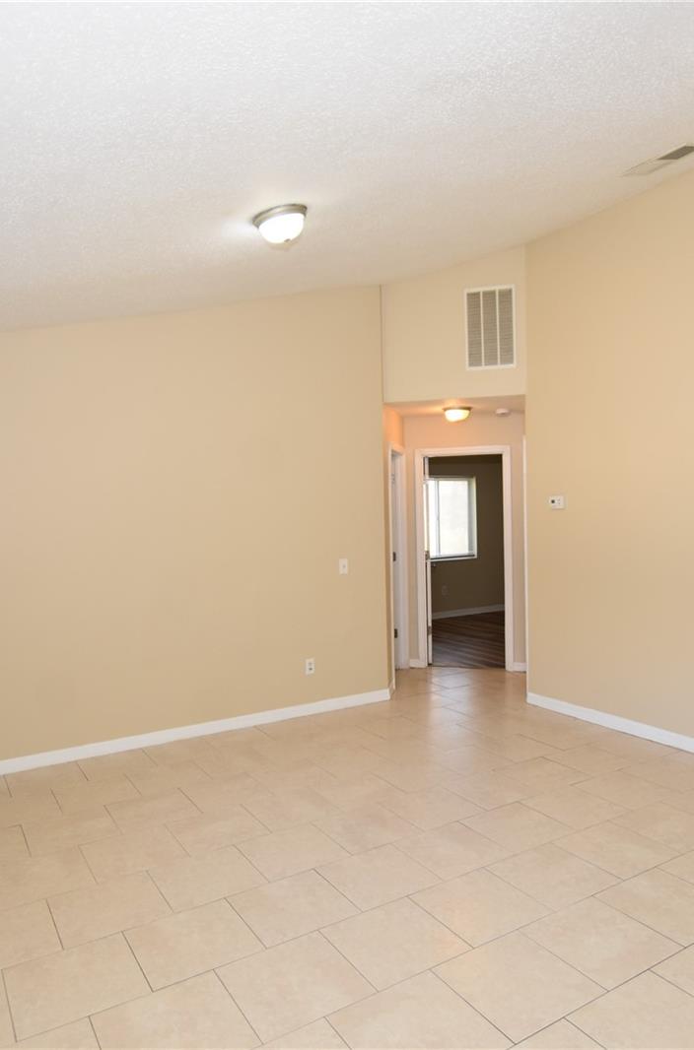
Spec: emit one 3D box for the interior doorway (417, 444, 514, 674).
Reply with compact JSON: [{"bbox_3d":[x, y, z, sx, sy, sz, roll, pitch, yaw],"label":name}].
[{"bbox_3d":[1.127,0.328,6.304,0.885,2.105,0.120,-1,2,14],"label":"interior doorway"}]

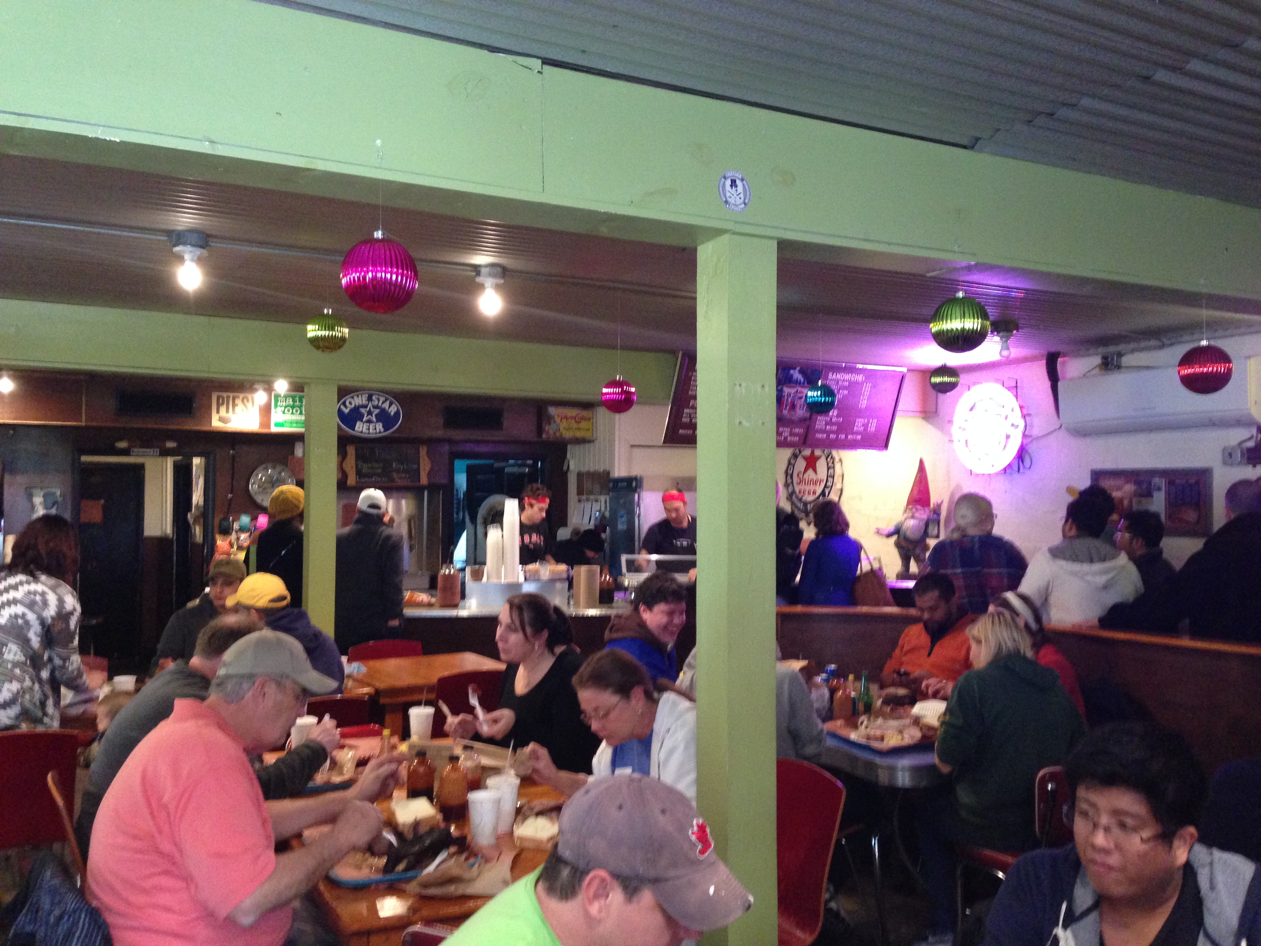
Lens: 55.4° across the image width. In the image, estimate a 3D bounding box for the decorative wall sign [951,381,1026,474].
[{"bbox_3d":[2.294,-0.290,7.700,0.100,0.580,0.580,1,-2,-28],"label":"decorative wall sign"}]

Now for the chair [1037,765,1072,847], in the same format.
[{"bbox_3d":[1.388,1.326,4.081,0.450,0.820,0.500,1,-2,-29],"label":"chair"}]

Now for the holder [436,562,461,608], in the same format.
[{"bbox_3d":[-1.003,0.619,6.650,0.130,0.245,0.130,0,-2,0],"label":"holder"}]

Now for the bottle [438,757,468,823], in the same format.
[{"bbox_3d":[-0.496,0.889,3.380,0.077,0.185,0.077,0,-2,0],"label":"bottle"}]

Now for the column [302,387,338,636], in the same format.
[{"bbox_3d":[-1.639,0.680,6.327,0.143,2.306,0.143,1,-2,-29],"label":"column"}]

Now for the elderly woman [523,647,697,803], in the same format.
[{"bbox_3d":[-0.057,1.084,3.245,0.750,1.230,0.520,2,-2,-35],"label":"elderly woman"}]

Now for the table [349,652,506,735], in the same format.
[{"bbox_3d":[-1.105,1.428,6.481,0.950,0.750,1.220,1,-2,-29],"label":"table"}]

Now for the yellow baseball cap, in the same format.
[{"bbox_3d":[-1.472,0.467,4.750,0.265,0.148,0.180,-1,-2,35],"label":"yellow baseball cap"}]

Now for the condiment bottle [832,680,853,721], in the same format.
[{"bbox_3d":[0.875,0.937,4.950,0.079,0.180,0.079,0,-2,0],"label":"condiment bottle"}]

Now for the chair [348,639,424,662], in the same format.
[{"bbox_3d":[-1.391,1.447,7.143,0.460,0.830,0.520,1,-2,-29],"label":"chair"}]

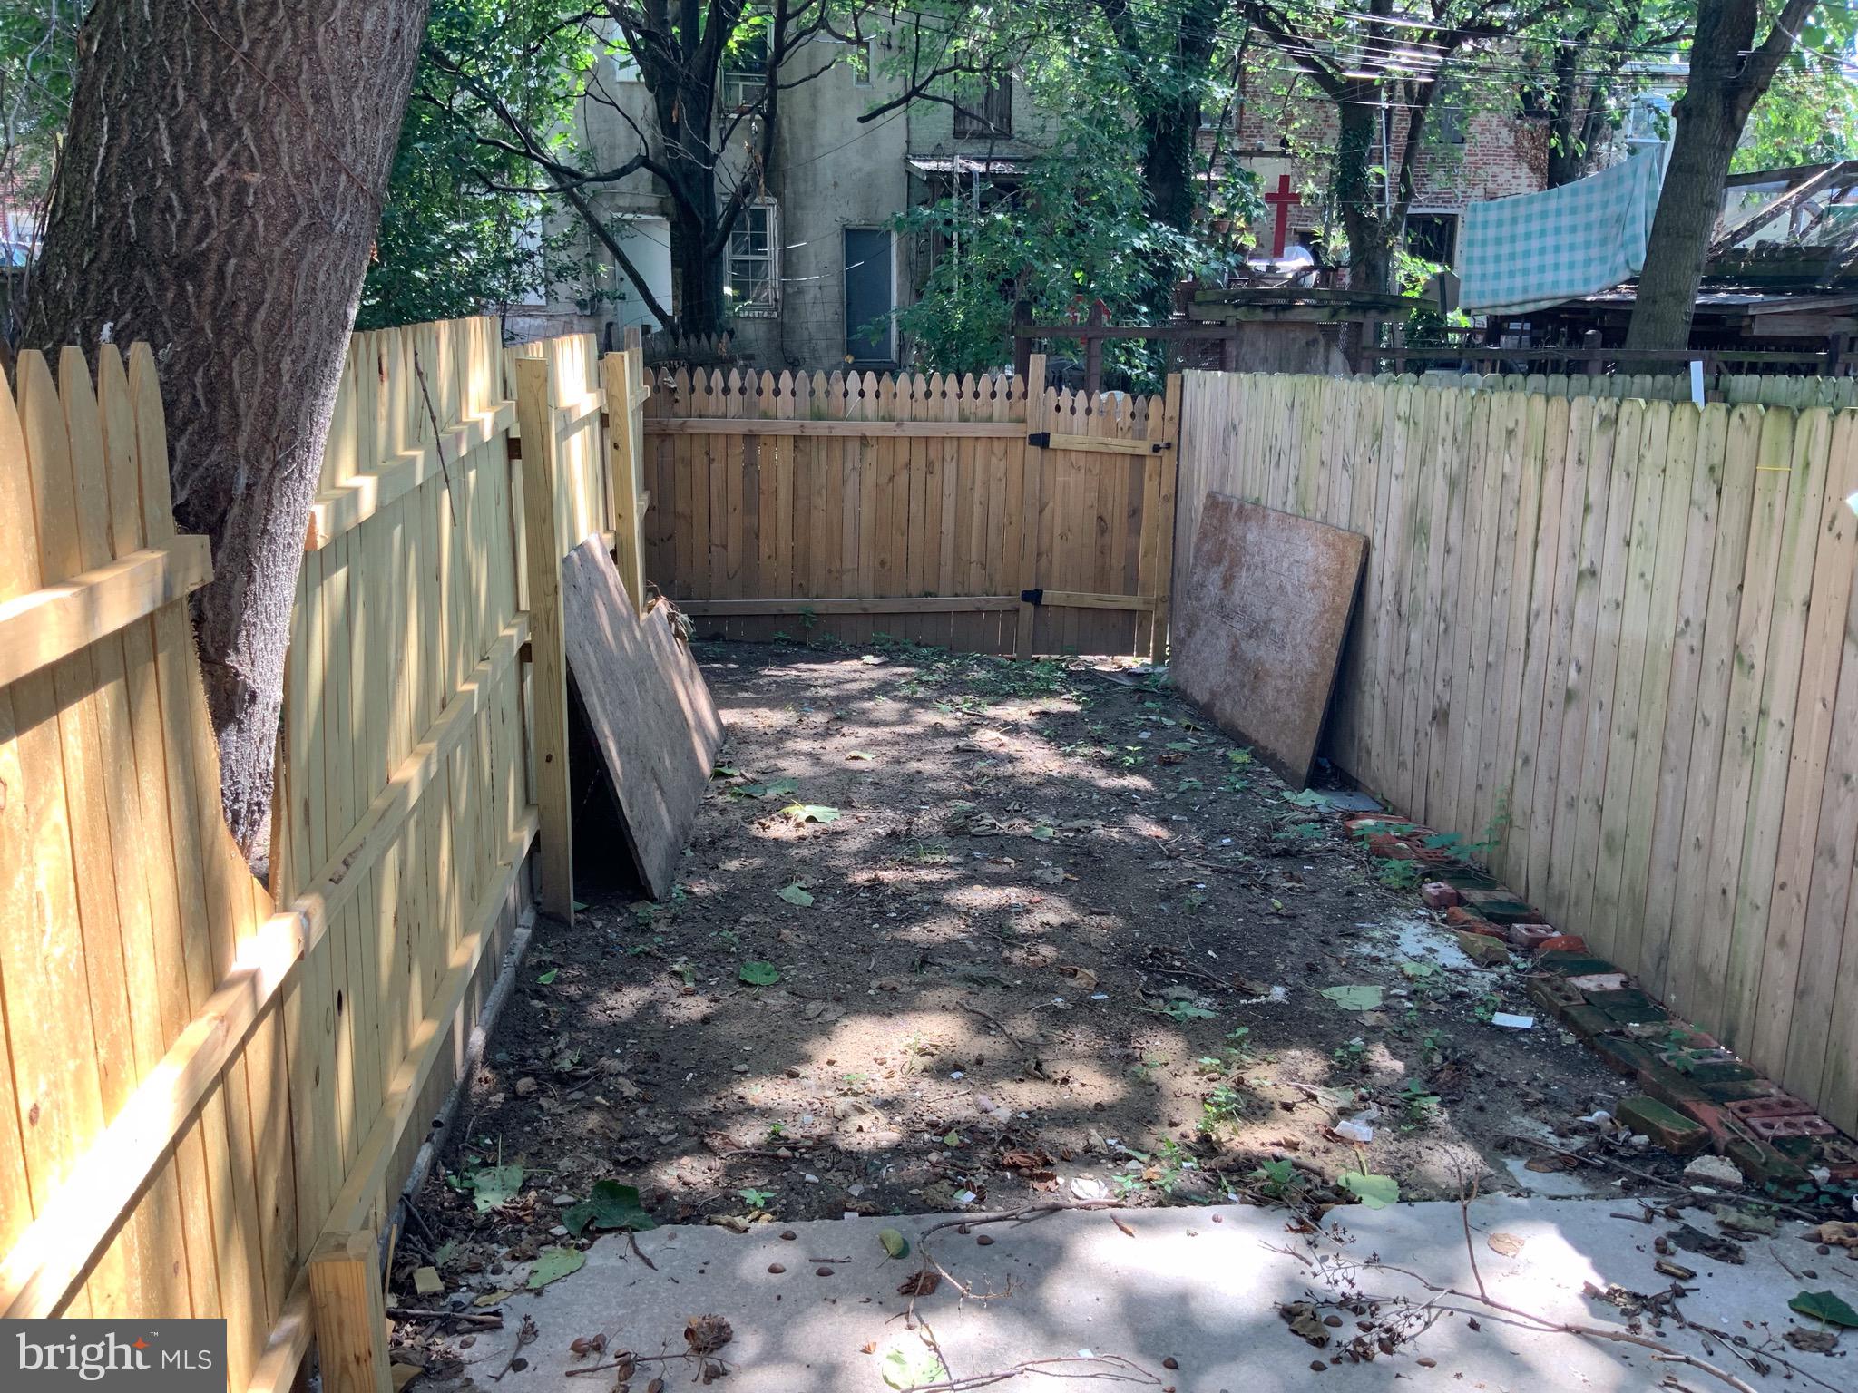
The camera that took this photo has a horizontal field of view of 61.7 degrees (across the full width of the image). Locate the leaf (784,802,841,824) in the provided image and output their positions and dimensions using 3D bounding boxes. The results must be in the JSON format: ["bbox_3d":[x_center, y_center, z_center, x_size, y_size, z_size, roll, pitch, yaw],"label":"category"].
[{"bbox_3d":[-0.451,0.453,6.046,0.220,0.050,0.190,1,12,0],"label":"leaf"}]

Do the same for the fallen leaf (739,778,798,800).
[{"bbox_3d":[-0.656,0.375,6.395,0.235,0.050,0.190,1,12,0],"label":"fallen leaf"}]

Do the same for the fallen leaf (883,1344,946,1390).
[{"bbox_3d":[-0.026,1.246,2.886,0.115,0.020,0.115,0,12,-3],"label":"fallen leaf"}]

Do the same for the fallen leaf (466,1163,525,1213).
[{"bbox_3d":[-0.964,1.099,3.475,0.115,0.030,0.145,0,12,-6],"label":"fallen leaf"}]

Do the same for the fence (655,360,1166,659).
[{"bbox_3d":[-0.083,-1.132,9.409,3.215,1.800,0.140,-1,12,-6],"label":"fence"}]

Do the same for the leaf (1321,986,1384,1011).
[{"bbox_3d":[1.194,0.851,4.392,0.178,0.020,0.165,1,12,0],"label":"leaf"}]

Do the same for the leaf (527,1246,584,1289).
[{"bbox_3d":[-0.761,1.171,3.182,0.080,0.020,0.145,12,17,42],"label":"leaf"}]

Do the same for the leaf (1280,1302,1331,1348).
[{"bbox_3d":[0.696,1.160,2.878,0.060,0.028,0.110,-5,13,-23],"label":"leaf"}]

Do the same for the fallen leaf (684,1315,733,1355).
[{"bbox_3d":[-0.418,1.213,2.953,0.090,0.045,0.080,0,12,-6],"label":"fallen leaf"}]

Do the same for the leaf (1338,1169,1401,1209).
[{"bbox_3d":[0.996,1.117,3.529,0.115,0.030,0.130,-3,13,-17],"label":"leaf"}]

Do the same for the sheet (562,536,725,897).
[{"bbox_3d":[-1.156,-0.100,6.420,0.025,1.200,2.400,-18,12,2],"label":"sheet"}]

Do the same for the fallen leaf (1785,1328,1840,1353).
[{"bbox_3d":[1.620,1.180,2.853,0.100,0.020,0.060,1,12,0],"label":"fallen leaf"}]

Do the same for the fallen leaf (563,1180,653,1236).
[{"bbox_3d":[-0.665,1.060,3.225,0.190,0.045,0.160,1,12,0],"label":"fallen leaf"}]

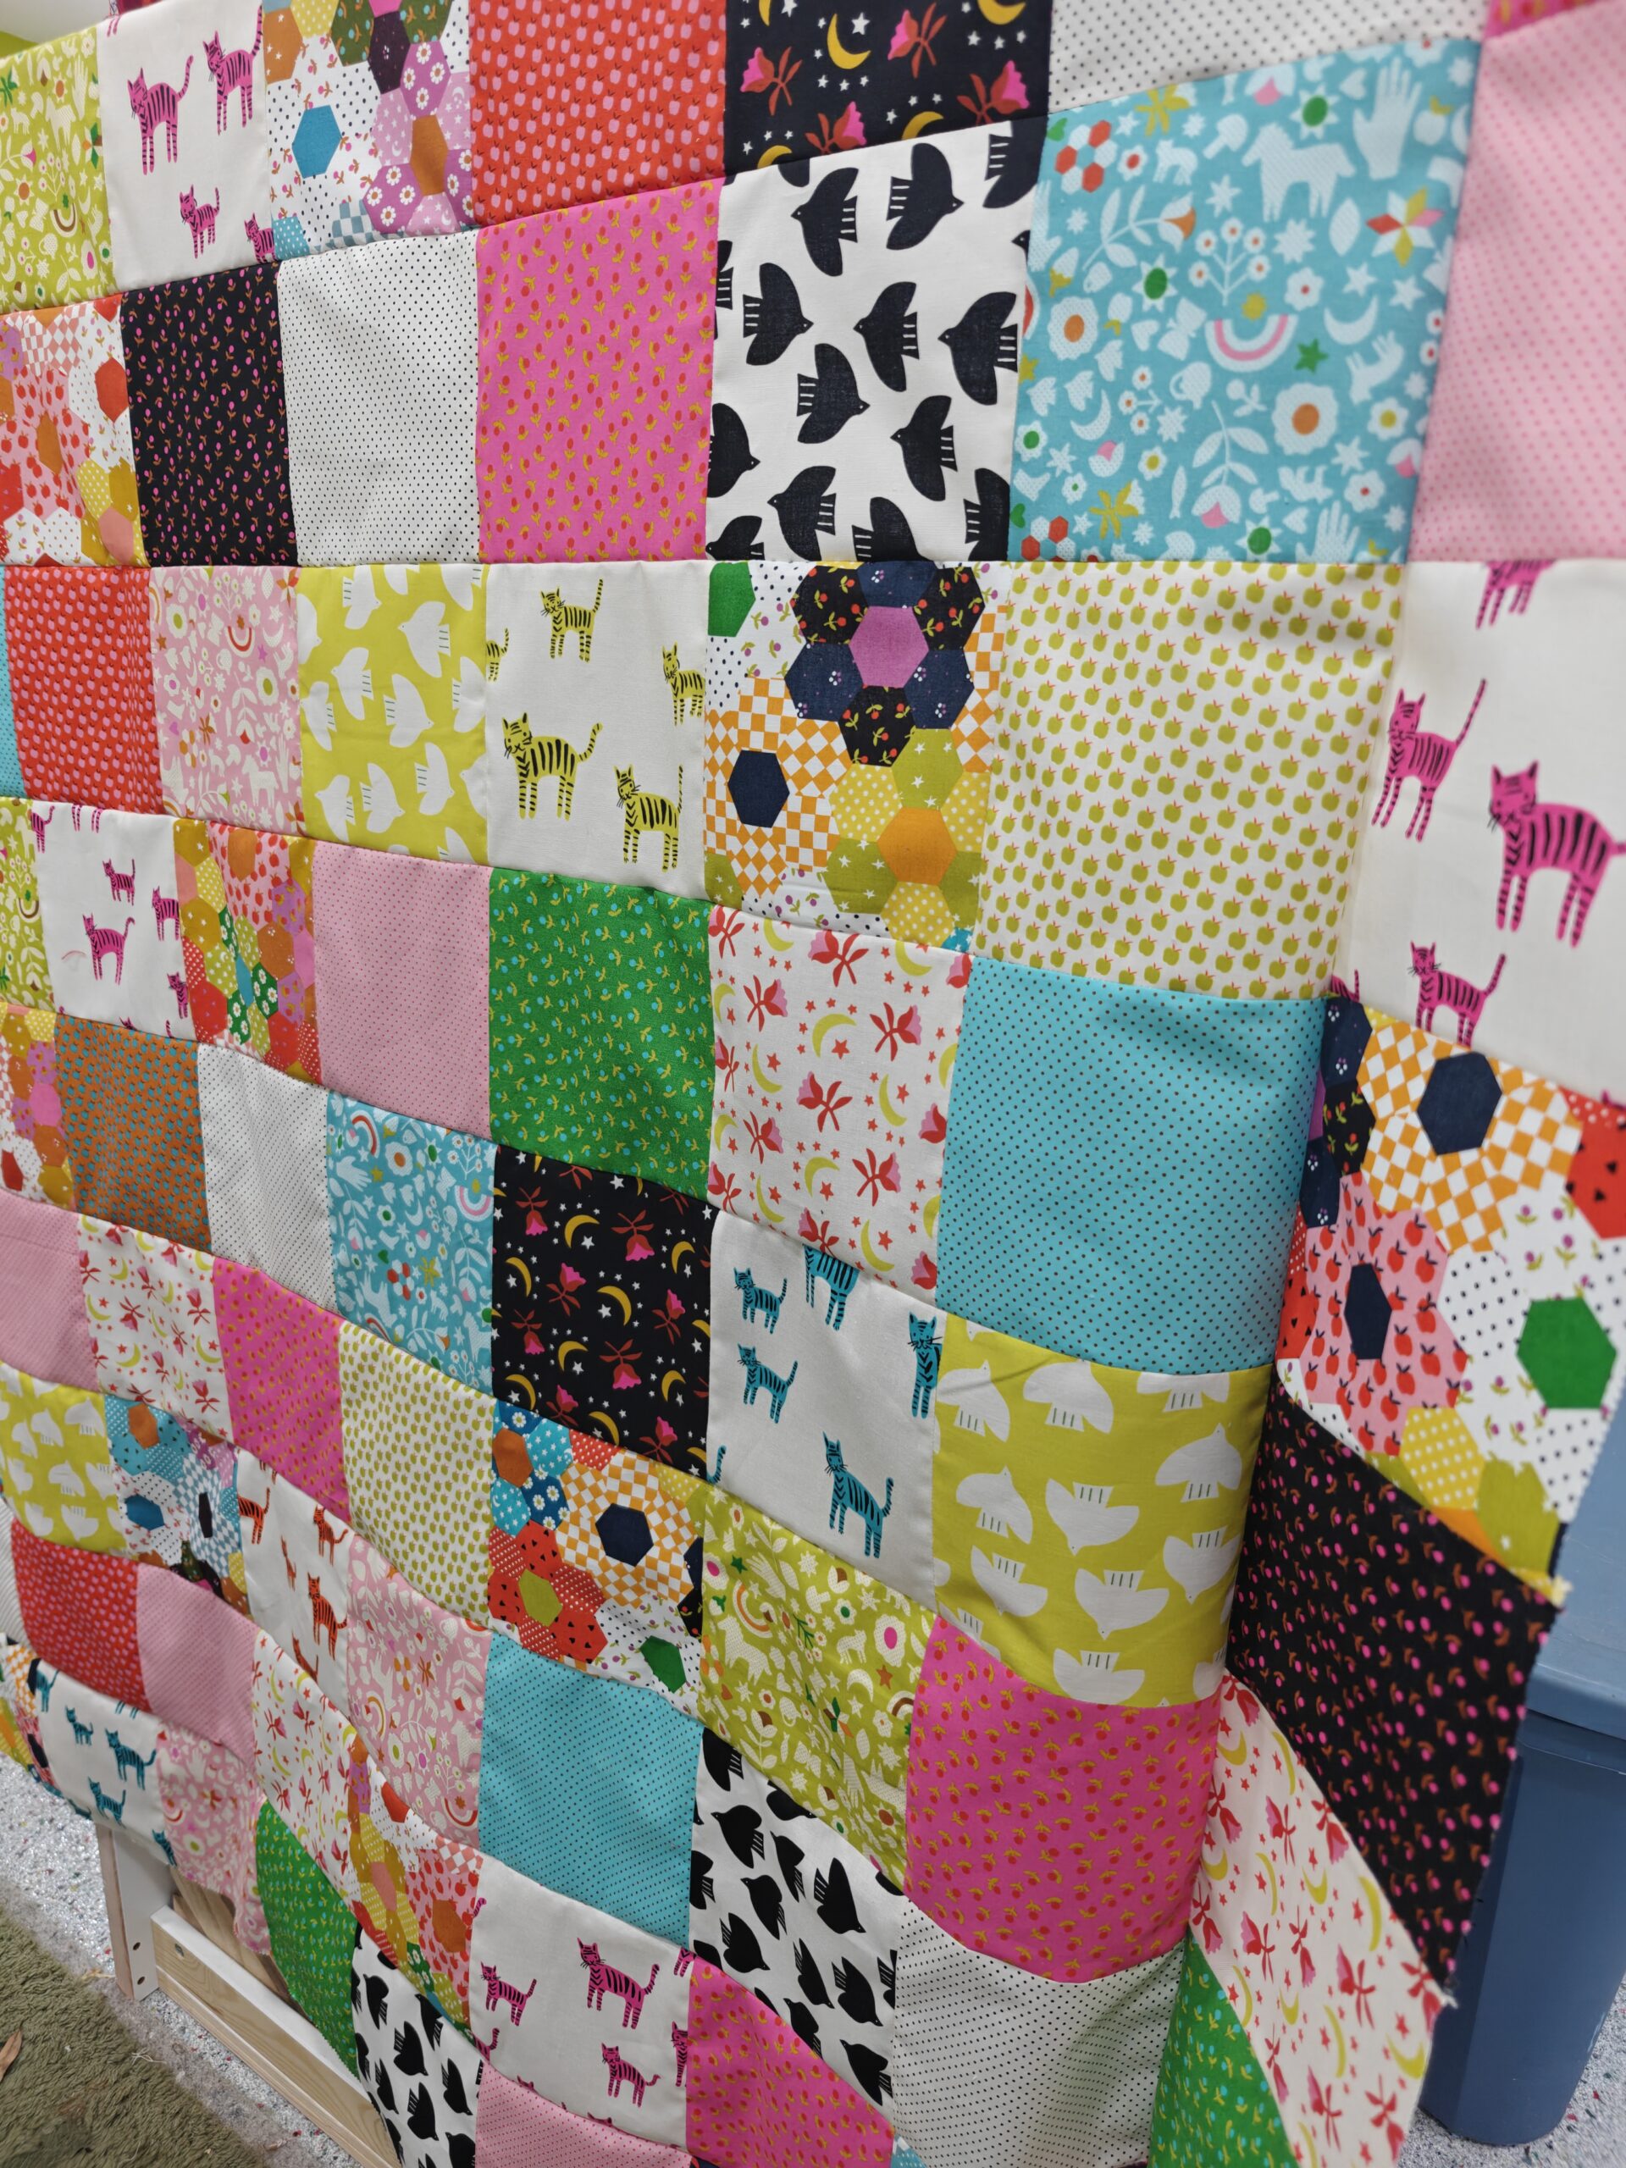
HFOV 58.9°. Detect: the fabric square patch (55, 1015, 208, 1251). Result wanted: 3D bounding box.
[{"bbox_3d":[-0.364,0.027,0.772,0.115,0.116,0.010,10,17,29],"label":"fabric square patch"}]

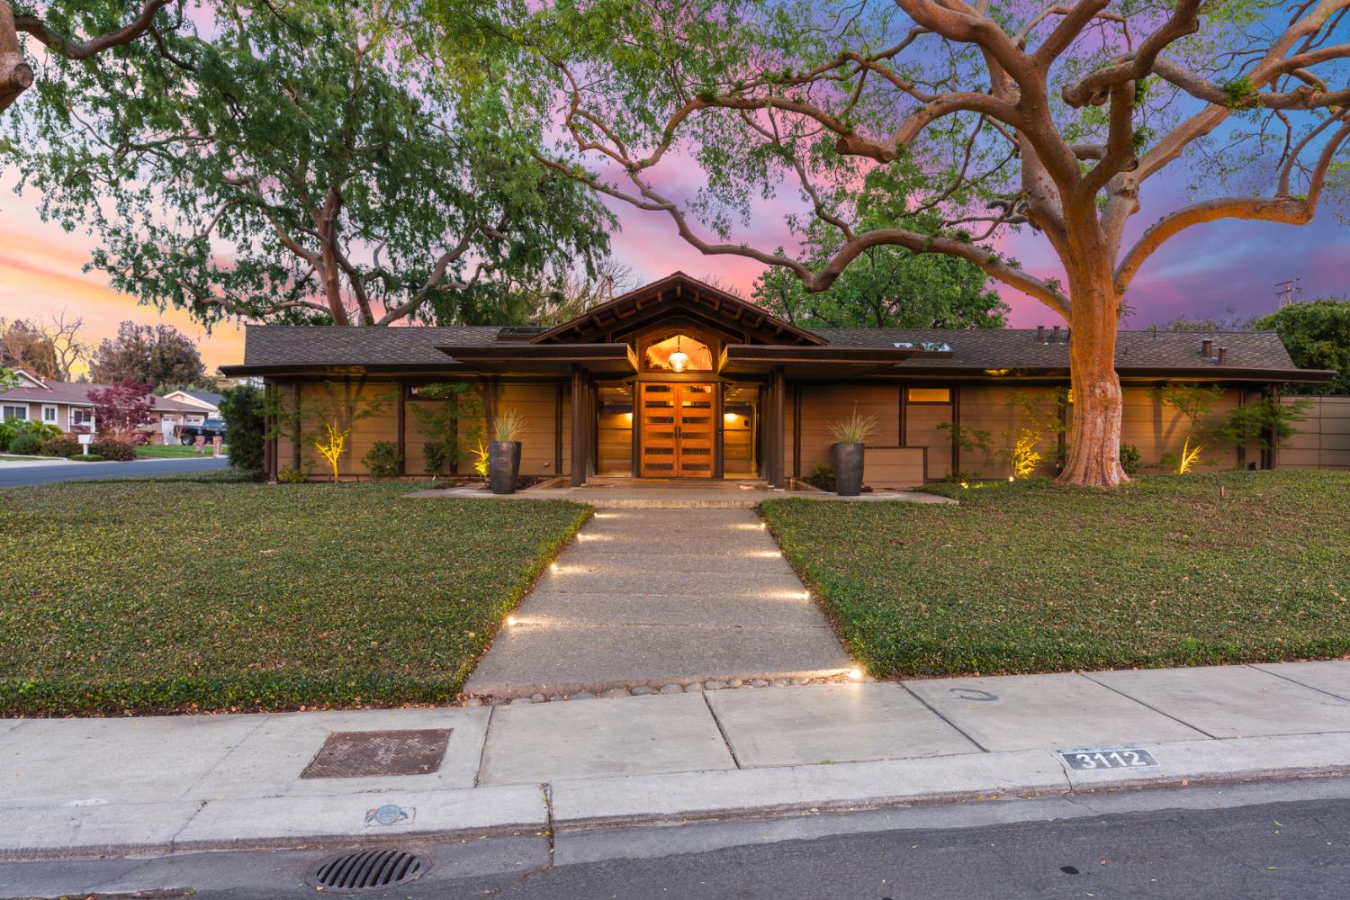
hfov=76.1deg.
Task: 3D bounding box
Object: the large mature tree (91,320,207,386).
[{"bbox_3d":[-55.000,-7.100,90.000,11.500,12.800,11.500,0,1,-30],"label":"large mature tree"}]

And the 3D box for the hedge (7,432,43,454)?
[{"bbox_3d":[-28.900,-0.300,38.300,1.250,1.000,1.350,0,1,-3],"label":"hedge"}]

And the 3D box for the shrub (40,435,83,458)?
[{"bbox_3d":[-27.100,-0.160,38.000,1.400,1.070,1.500,0,1,-3],"label":"shrub"}]

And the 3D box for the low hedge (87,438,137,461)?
[{"bbox_3d":[-24.800,-0.020,38.000,1.600,1.020,1.700,0,1,-3],"label":"low hedge"}]

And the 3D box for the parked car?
[{"bbox_3d":[-31.600,-1.200,60.000,5.400,1.870,1.900,0,1,-3],"label":"parked car"}]

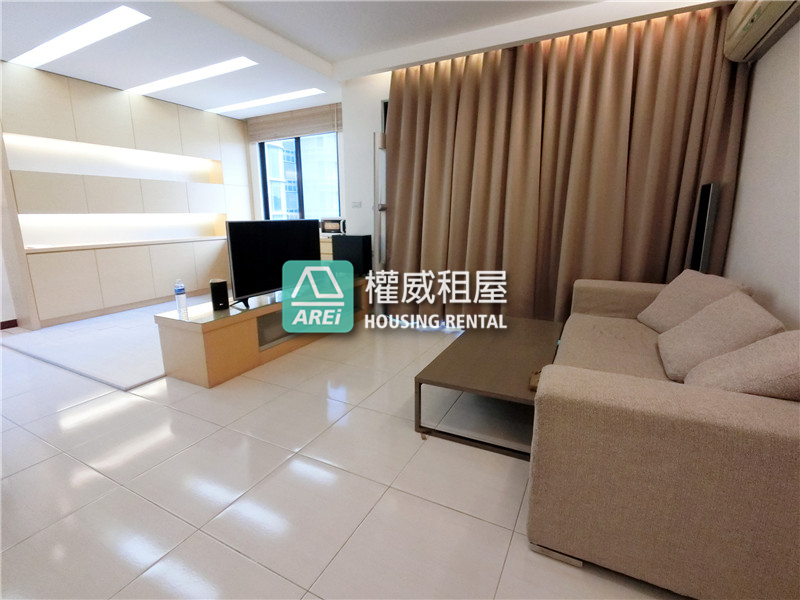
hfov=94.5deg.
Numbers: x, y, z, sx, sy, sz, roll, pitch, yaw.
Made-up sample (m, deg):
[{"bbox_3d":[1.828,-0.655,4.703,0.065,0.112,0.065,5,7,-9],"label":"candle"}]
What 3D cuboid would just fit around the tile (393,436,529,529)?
[{"bbox_3d":[0.300,0.780,1.694,0.515,0.012,0.515,6,14,26],"label":"tile"}]

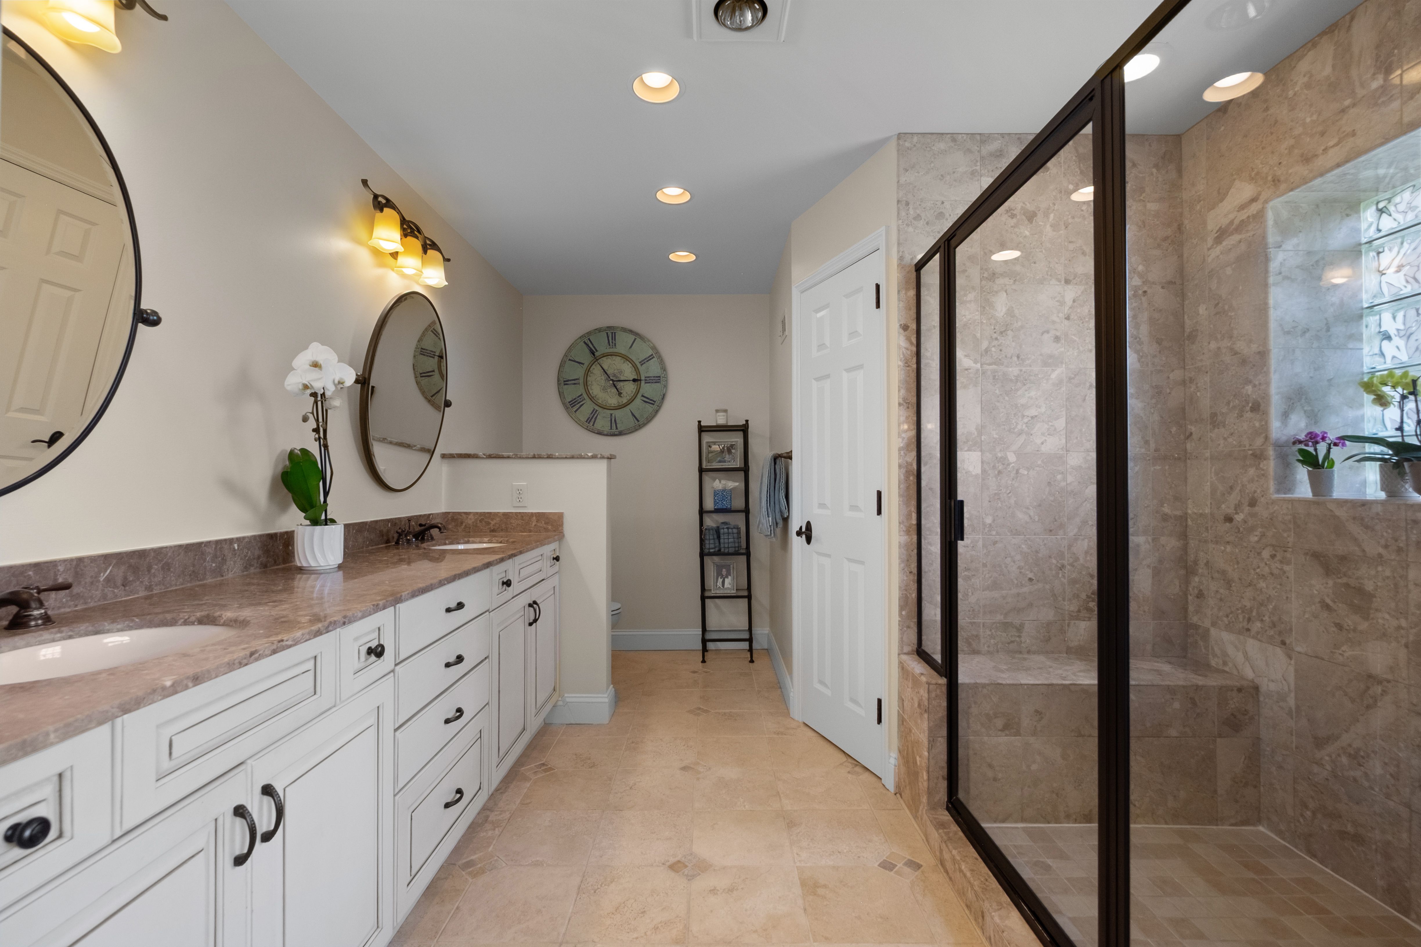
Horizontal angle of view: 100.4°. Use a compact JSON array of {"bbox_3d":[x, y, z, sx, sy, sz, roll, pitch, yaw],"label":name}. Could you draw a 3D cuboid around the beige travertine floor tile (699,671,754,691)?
[{"bbox_3d":[0.104,1.211,3.435,0.315,0.012,0.295,0,0,0],"label":"beige travertine floor tile"}]

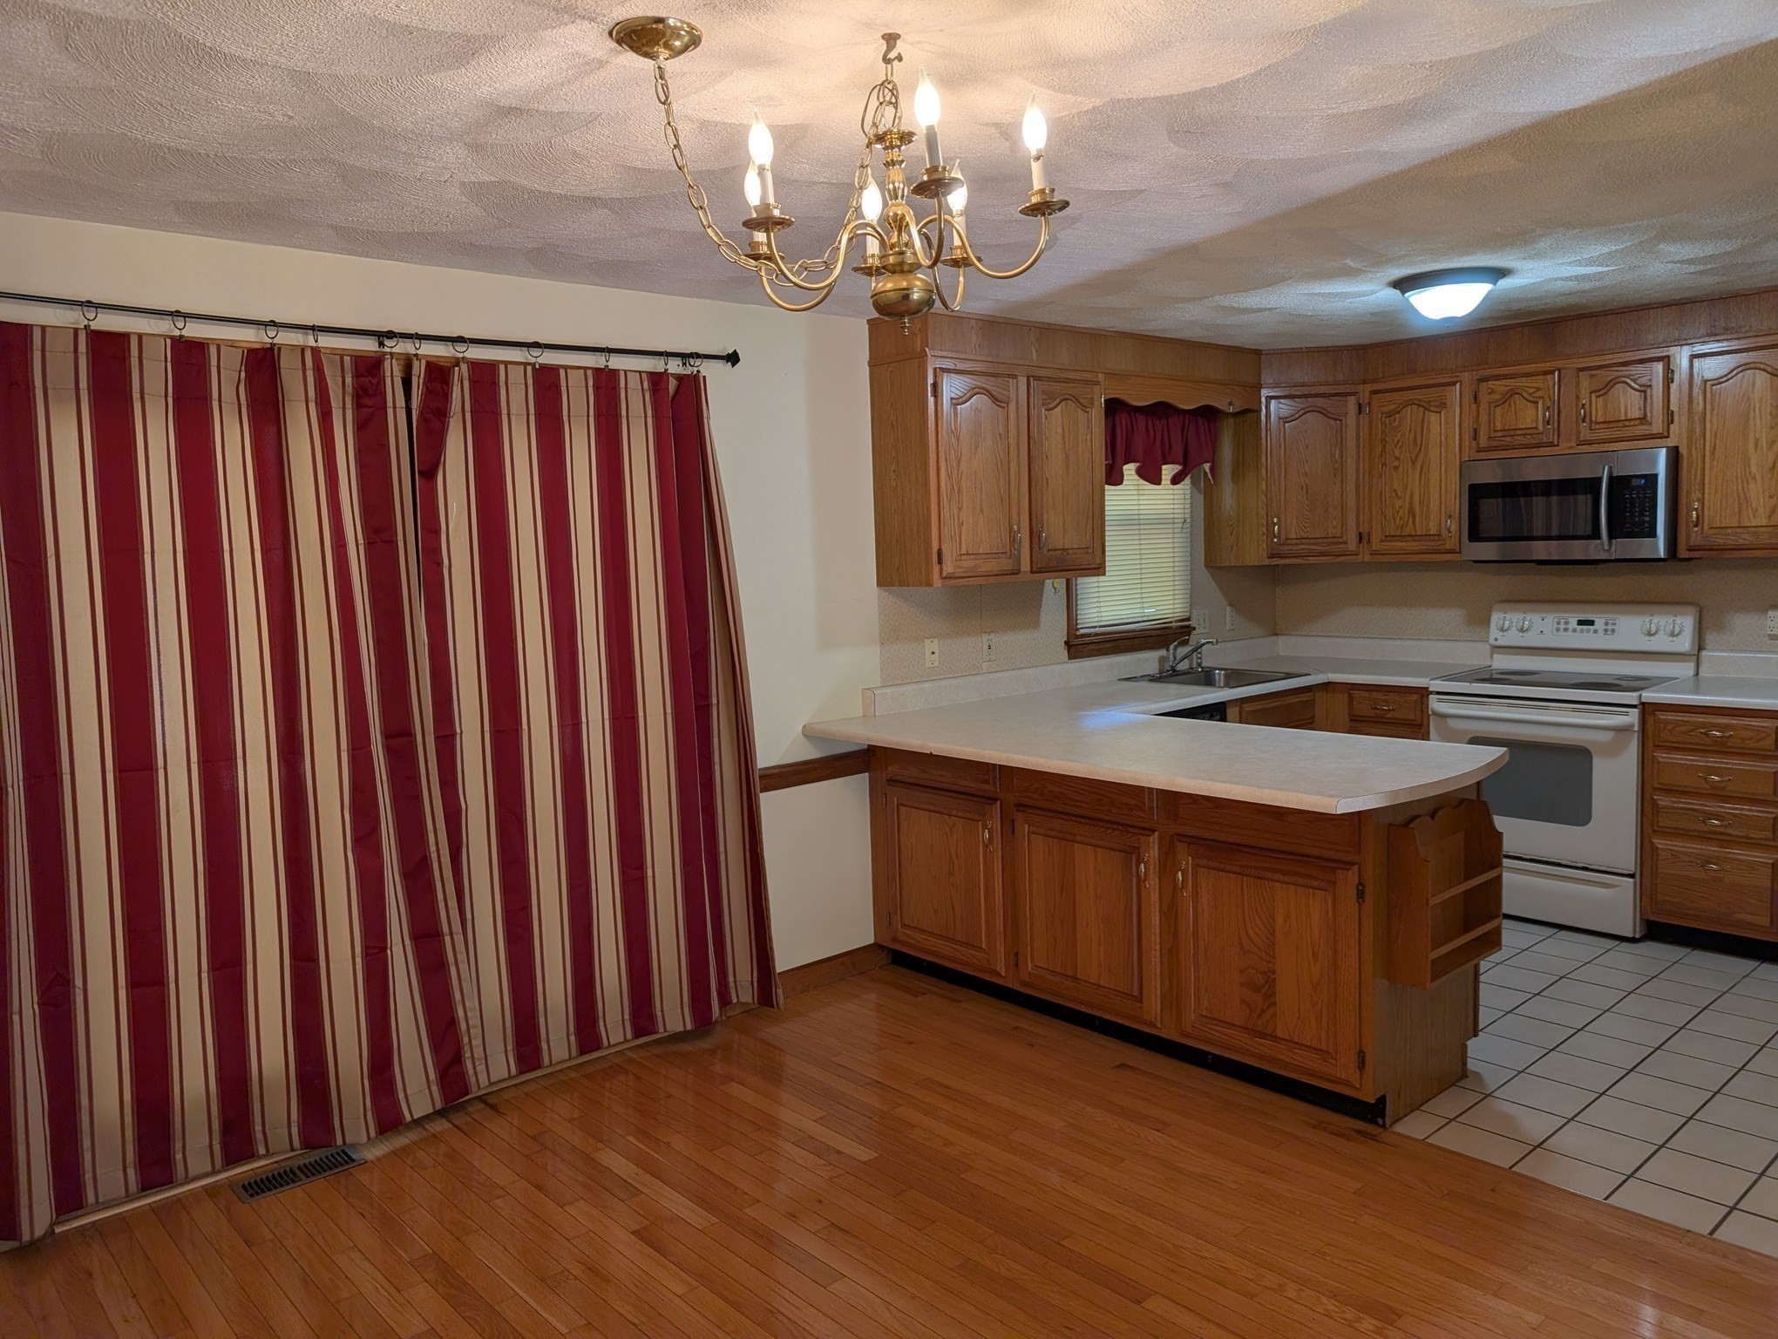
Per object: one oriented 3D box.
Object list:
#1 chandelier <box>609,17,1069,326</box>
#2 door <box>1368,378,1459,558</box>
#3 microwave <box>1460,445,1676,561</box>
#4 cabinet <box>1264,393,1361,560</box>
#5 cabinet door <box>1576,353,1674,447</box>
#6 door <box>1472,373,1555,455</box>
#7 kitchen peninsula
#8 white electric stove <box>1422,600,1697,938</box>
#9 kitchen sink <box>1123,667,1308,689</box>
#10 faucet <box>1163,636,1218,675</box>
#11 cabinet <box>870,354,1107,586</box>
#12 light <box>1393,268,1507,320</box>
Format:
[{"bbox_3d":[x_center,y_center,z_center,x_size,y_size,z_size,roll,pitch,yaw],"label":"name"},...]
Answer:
[{"bbox_3d":[-0.041,-0.763,1.939,0.645,0.458,0.550,-7,8,-41],"label":"chandelier"},{"bbox_3d":[2.253,-0.847,5.289,0.030,0.703,0.400,-7,8,-40],"label":"door"},{"bbox_3d":[2.769,-0.651,4.962,0.400,0.405,0.754,-7,8,-41],"label":"microwave"},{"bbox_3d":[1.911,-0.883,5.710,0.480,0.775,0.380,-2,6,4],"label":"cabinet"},{"bbox_3d":[2.769,-1.009,4.661,0.030,0.292,0.318,-7,8,-40],"label":"cabinet door"},{"bbox_3d":[2.521,-1.029,4.948,0.030,0.292,0.317,-7,8,-40],"label":"door"},{"bbox_3d":[0.761,0.667,3.920,0.920,0.916,2.020,-7,8,-41],"label":"kitchen peninsula"},{"bbox_3d":[2.693,0.359,4.961,0.680,1.190,0.764,-7,8,-41],"label":"white electric stove"},{"bbox_3d":[1.422,0.123,5.385,0.630,0.182,0.560,-7,8,-41],"label":"kitchen sink"},{"bbox_3d":[1.343,-0.053,5.473,0.160,0.160,0.255,-7,8,-41],"label":"faucet"},{"bbox_3d":[0.404,-0.724,4.639,0.932,0.782,0.325,-7,8,-41],"label":"cabinet"},{"bbox_3d":[1.809,-1.189,3.979,0.350,0.144,0.350,-7,8,-41],"label":"light"}]

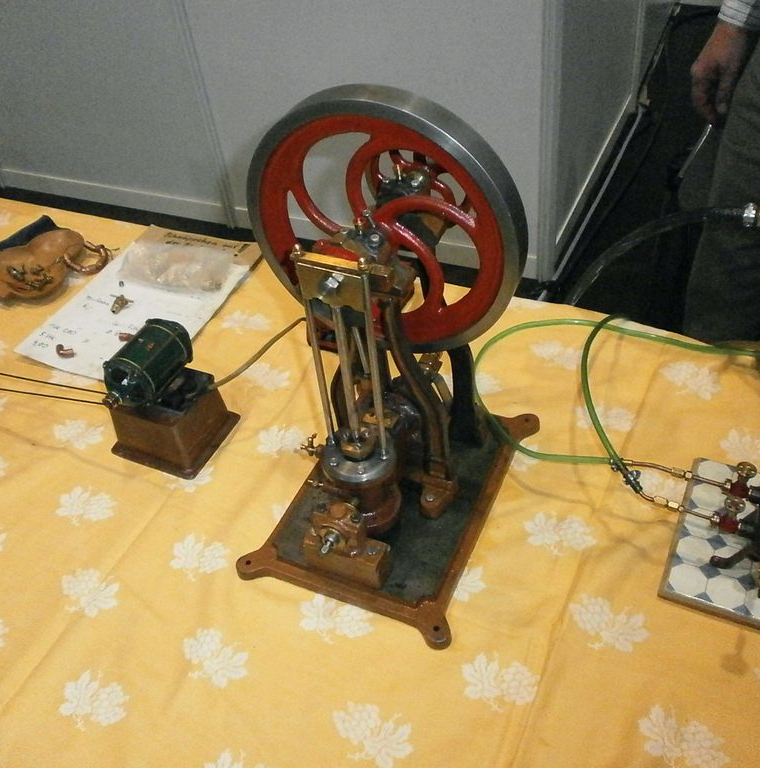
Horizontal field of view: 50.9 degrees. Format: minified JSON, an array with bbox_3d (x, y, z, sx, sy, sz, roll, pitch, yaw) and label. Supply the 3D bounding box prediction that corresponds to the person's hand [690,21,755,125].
[{"bbox_3d":[0.485,-0.441,1.134,0.075,0.145,0.090,11,48,19],"label":"person's hand"}]

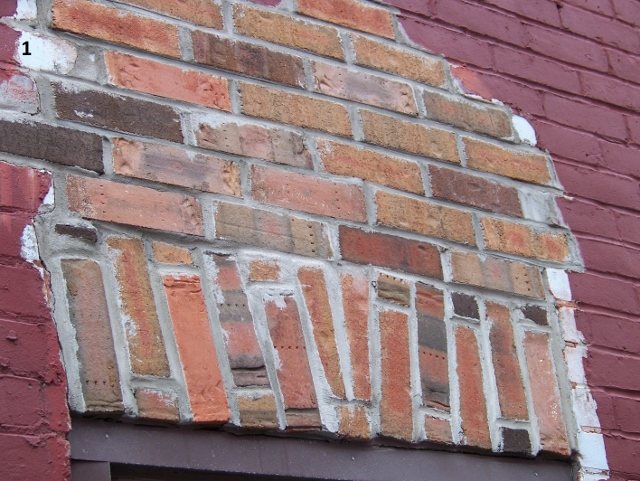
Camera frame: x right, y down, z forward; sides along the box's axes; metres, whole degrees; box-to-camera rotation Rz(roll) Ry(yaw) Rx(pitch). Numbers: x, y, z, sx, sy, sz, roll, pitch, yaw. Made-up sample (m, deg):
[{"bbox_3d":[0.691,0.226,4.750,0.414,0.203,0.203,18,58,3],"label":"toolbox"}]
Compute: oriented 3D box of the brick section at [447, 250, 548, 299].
[{"bbox_3d":[0.264,0.076,2.646,0.202,0.056,0.092,10,-30,-35],"label":"brick section"}]

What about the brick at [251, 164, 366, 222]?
[{"bbox_3d":[-0.042,-0.051,2.387,0.205,0.057,0.093,10,-28,-36],"label":"brick"}]

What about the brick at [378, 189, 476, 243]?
[{"bbox_3d":[0.140,-0.015,2.539,0.196,0.056,0.094,10,-30,-34],"label":"brick"}]

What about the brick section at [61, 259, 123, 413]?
[{"bbox_3d":[-0.324,0.141,2.135,0.056,0.206,0.092,4,-26,-37],"label":"brick section"}]

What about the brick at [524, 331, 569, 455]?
[{"bbox_3d":[0.334,0.260,2.598,0.056,0.201,0.092,14,-32,-33],"label":"brick"}]

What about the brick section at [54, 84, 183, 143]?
[{"bbox_3d":[-0.304,-0.155,2.265,0.199,0.056,0.094,10,-30,-34],"label":"brick section"}]

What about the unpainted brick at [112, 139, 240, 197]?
[{"bbox_3d":[-0.222,-0.082,2.252,0.203,0.056,0.093,10,-28,-36],"label":"unpainted brick"}]

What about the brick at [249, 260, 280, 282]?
[{"bbox_3d":[-0.106,0.060,2.275,0.053,0.033,0.093,10,-28,-36],"label":"brick"}]

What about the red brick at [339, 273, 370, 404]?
[{"bbox_3d":[0.031,0.158,2.353,0.053,0.199,0.094,14,-33,-32],"label":"red brick"}]

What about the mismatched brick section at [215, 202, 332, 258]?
[{"bbox_3d":[-0.095,0.004,2.397,0.202,0.056,0.092,10,-30,-35],"label":"mismatched brick section"}]

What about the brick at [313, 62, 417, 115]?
[{"bbox_3d":[0.044,-0.219,2.548,0.200,0.056,0.093,10,-28,-36],"label":"brick"}]

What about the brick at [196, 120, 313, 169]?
[{"bbox_3d":[-0.123,-0.125,2.392,0.198,0.056,0.094,10,-30,-34],"label":"brick"}]

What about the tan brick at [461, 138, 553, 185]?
[{"bbox_3d":[0.296,-0.118,2.780,0.199,0.056,0.092,10,-30,-35],"label":"tan brick"}]

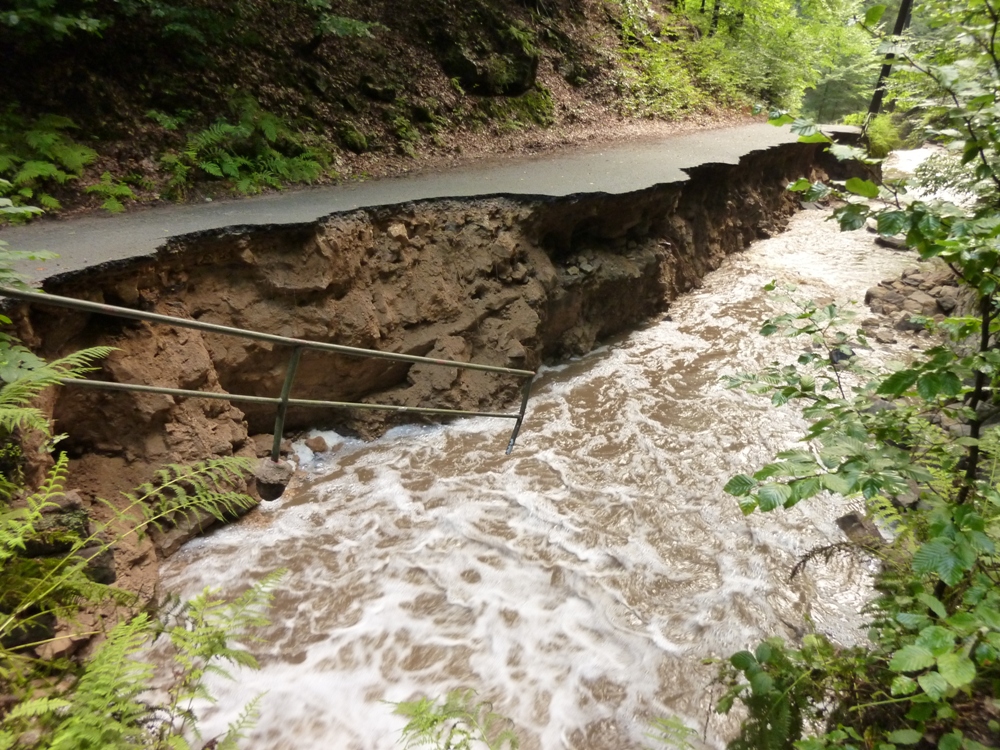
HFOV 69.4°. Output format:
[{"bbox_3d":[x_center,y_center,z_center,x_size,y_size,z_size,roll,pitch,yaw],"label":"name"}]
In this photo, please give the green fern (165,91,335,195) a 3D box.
[{"bbox_3d":[-2.729,-2.551,7.900,1.000,0.970,1.420,16,27,34],"label":"green fern"}]

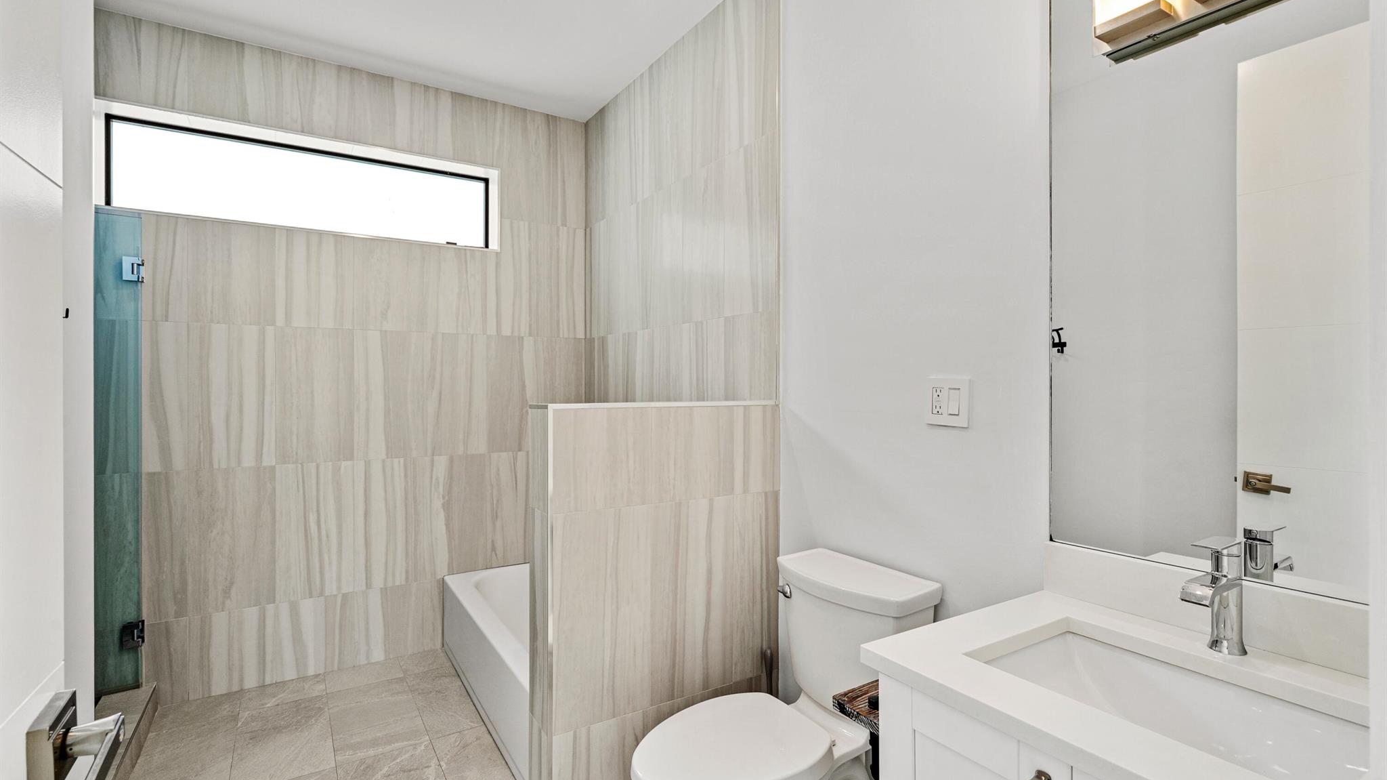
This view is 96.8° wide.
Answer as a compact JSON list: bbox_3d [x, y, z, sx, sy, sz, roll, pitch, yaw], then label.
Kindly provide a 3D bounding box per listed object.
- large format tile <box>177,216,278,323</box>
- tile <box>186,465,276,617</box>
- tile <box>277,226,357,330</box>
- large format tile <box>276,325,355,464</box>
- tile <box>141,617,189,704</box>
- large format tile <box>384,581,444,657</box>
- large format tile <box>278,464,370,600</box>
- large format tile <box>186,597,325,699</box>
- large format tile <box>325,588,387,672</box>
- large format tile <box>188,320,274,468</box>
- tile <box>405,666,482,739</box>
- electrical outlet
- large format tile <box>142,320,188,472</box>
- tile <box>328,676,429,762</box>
[{"bbox_3d":[-1.961,-0.494,2.627,0.300,0.440,0.010,0,0,-30],"label":"large format tile"},{"bbox_3d":[-1.961,0.634,2.627,0.300,0.608,0.010,0,0,-30],"label":"tile"},{"bbox_3d":[-1.703,-0.494,2.779,0.300,0.440,0.010,0,0,-30],"label":"tile"},{"bbox_3d":[-1.702,0.023,2.779,0.304,0.610,0.012,0,0,-33],"label":"large format tile"},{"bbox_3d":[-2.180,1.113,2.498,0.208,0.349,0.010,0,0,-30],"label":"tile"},{"bbox_3d":[-1.359,1.110,2.998,0.260,0.345,0.012,0,0,-33],"label":"large format tile"},{"bbox_3d":[-1.682,0.632,2.791,0.348,0.610,0.012,0,0,-33],"label":"large format tile"},{"bbox_3d":[-1.877,1.109,2.664,0.488,0.345,0.012,0,0,-33],"label":"large format tile"},{"bbox_3d":[-1.568,1.110,2.863,0.247,0.345,0.012,0,0,-33],"label":"large format tile"},{"bbox_3d":[-1.961,0.028,2.627,0.300,0.605,0.010,0,0,-30],"label":"large format tile"},{"bbox_3d":[-1.041,1.285,2.560,0.202,0.012,0.605,0,0,-33],"label":"tile"},{"bbox_3d":[0.632,0.031,1.537,0.010,0.119,0.117,0,0,-33],"label":"electrical outlet"},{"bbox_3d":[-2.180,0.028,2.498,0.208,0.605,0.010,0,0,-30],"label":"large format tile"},{"bbox_3d":[-1.257,1.293,2.436,0.302,0.010,0.605,0,0,-33],"label":"tile"}]

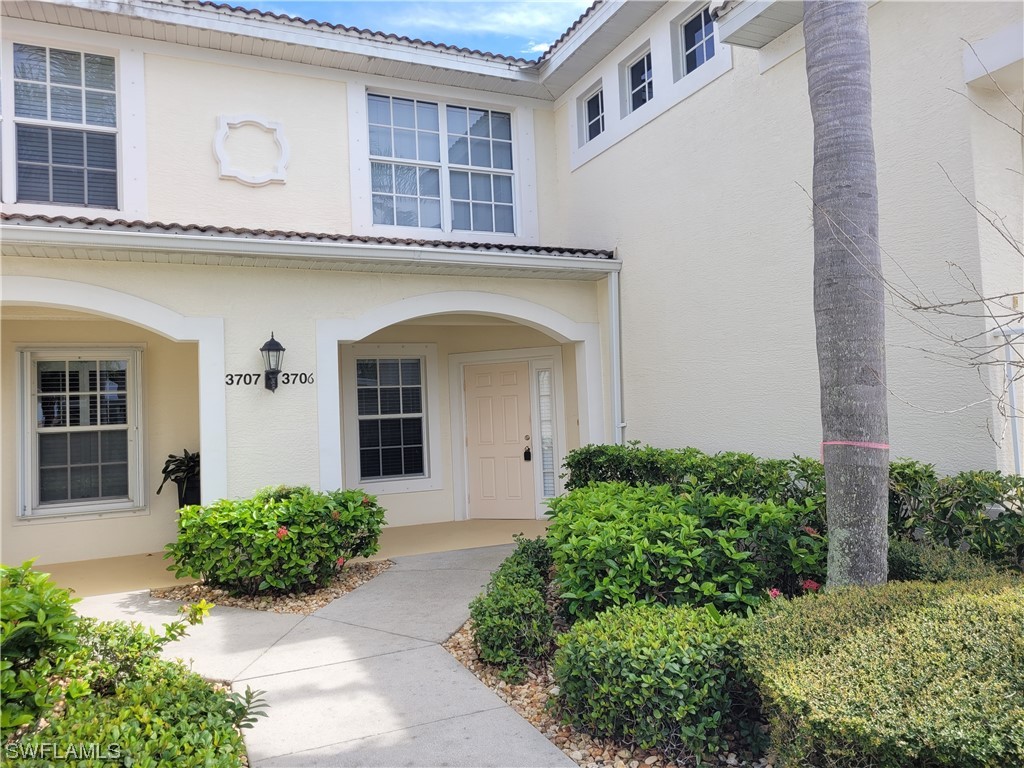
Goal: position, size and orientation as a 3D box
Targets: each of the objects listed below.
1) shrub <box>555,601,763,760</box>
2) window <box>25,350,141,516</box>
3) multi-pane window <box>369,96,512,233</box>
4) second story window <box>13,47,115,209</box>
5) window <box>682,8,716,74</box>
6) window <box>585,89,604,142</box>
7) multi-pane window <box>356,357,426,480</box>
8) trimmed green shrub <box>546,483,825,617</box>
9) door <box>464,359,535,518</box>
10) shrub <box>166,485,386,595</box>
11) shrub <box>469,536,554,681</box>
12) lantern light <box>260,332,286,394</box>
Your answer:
[{"bbox_3d":[0.601,1.279,3.337,0.820,0.495,0.740,-2,-3,0],"label":"shrub"},{"bbox_3d":[-4.672,0.512,8.375,1.174,1.770,0.120,-1,-3,-24],"label":"window"},{"bbox_3d":[-0.784,-2.537,9.026,1.835,1.550,0.100,-1,-3,-24],"label":"multi-pane window"},{"bbox_3d":[-4.289,-2.460,7.430,0.900,1.550,0.100,-1,-3,-24],"label":"second story window"},{"bbox_3d":[1.783,-3.227,7.226,0.100,0.610,0.600,-1,-3,-24],"label":"window"},{"bbox_3d":[1.014,-3.110,8.921,0.100,0.610,0.595,-1,-3,-24],"label":"window"},{"bbox_3d":[-1.514,0.436,9.868,0.910,1.583,0.100,-1,-3,-24],"label":"multi-pane window"},{"bbox_3d":[1.192,1.176,5.443,1.800,0.740,1.200,-2,-3,0],"label":"trimmed green shrub"},{"bbox_3d":[-0.161,0.760,10.156,0.915,2.040,0.080,-4,-3,20],"label":"door"},{"bbox_3d":[-1.967,1.313,6.552,1.720,0.750,1.000,-2,-3,-16],"label":"shrub"},{"bbox_3d":[0.059,1.360,4.886,0.520,0.430,2.000,-3,-3,2],"label":"shrub"},{"bbox_3d":[-2.215,-0.202,7.131,0.235,0.580,0.260,-1,-3,-24],"label":"lantern light"}]

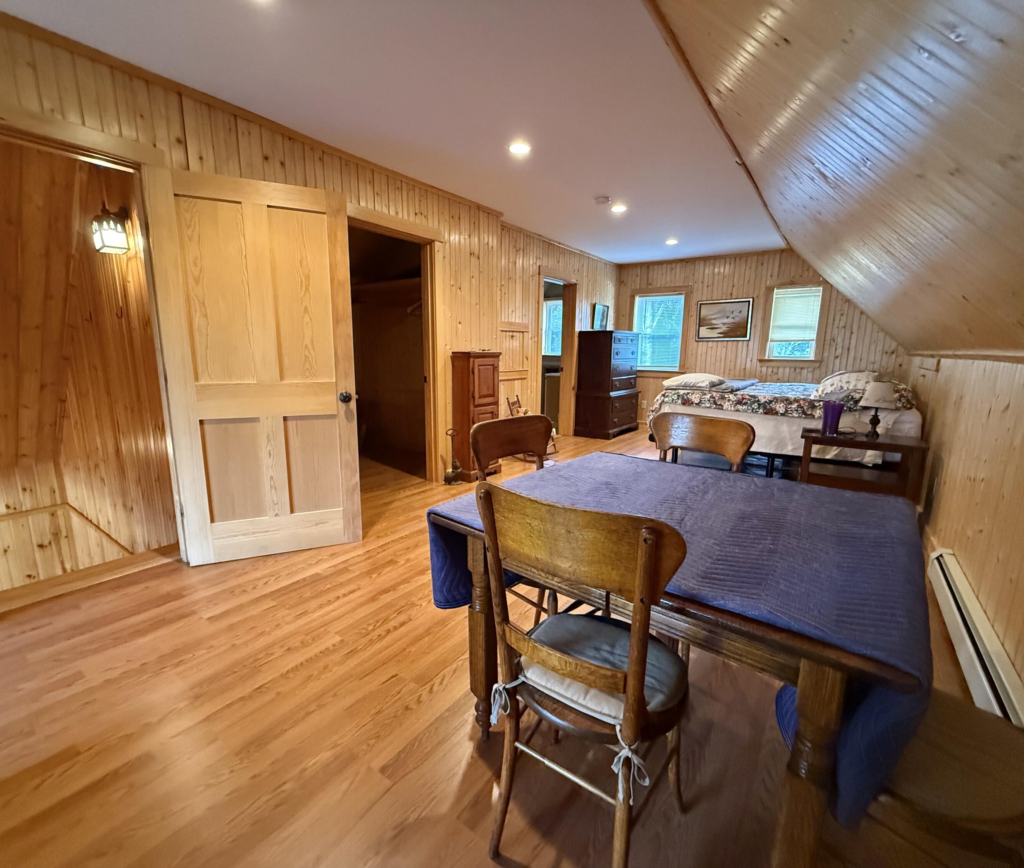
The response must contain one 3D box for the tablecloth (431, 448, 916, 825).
[{"bbox_3d":[0.494,0.386,1.412,1.070,0.360,1.020,9,13,38],"label":"tablecloth"}]

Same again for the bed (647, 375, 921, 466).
[{"bbox_3d":[2.710,-0.123,4.841,2.080,0.950,1.520,8,13,34],"label":"bed"}]

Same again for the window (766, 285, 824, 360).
[{"bbox_3d":[3.582,-1.397,5.937,0.528,0.914,0.080,8,13,34],"label":"window"}]

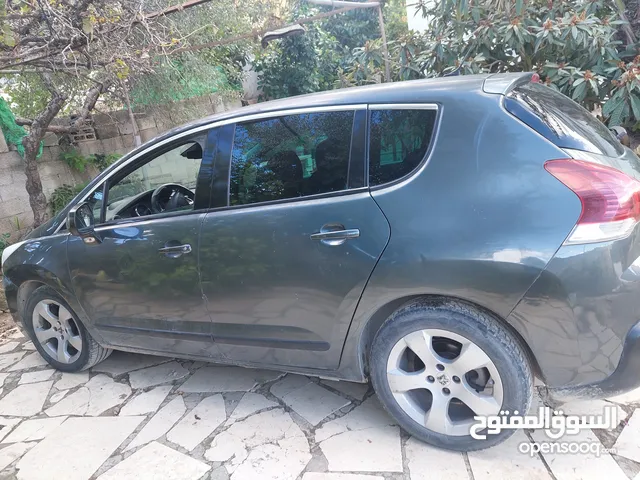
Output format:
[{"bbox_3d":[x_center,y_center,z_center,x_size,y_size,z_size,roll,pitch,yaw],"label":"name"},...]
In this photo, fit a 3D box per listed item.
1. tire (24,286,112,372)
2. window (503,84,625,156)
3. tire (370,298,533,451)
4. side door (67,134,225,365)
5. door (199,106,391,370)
[{"bbox_3d":[-1.764,0.611,3.130,0.650,0.650,0.230,-2,14,26],"label":"tire"},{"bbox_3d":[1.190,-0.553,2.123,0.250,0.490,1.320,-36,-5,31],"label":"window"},{"bbox_3d":[0.540,0.560,1.887,0.650,0.650,0.230,-1,14,28],"label":"tire"},{"bbox_3d":[-0.986,0.048,2.524,1.130,1.195,0.280,-1,14,28],"label":"side door"},{"bbox_3d":[-0.103,0.017,2.056,1.010,1.175,0.280,-1,14,28],"label":"door"}]

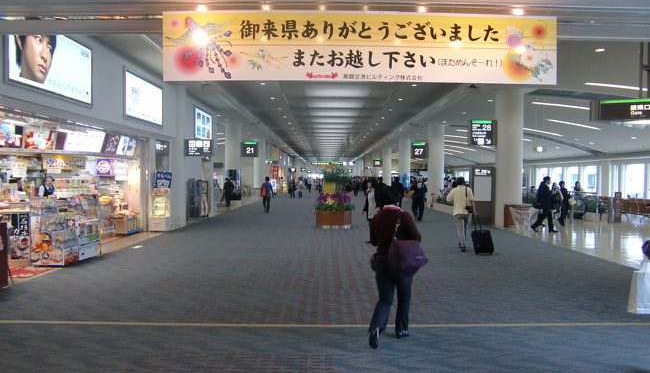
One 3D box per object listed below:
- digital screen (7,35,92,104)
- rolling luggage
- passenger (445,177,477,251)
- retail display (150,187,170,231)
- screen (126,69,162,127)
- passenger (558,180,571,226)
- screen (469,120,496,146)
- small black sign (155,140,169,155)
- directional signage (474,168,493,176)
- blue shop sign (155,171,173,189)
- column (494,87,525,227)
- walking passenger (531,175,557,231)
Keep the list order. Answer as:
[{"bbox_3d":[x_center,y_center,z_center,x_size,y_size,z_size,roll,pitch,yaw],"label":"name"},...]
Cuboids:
[{"bbox_3d":[-4.956,-2.268,9.644,0.120,1.200,2.950,0,1,0],"label":"digital screen"},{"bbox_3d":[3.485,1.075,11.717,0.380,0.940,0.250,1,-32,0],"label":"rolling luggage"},{"bbox_3d":[3.163,0.637,12.186,0.640,1.680,0.480,0,1,-4],"label":"passenger"},{"bbox_3d":[-5.002,0.683,15.939,0.520,1.330,0.520,0,1,0],"label":"retail display"},{"bbox_3d":[-4.923,-2.349,14.393,0.120,1.180,2.900,0,1,0],"label":"screen"},{"bbox_3d":[8.584,0.608,18.800,0.520,1.630,0.480,0,1,0],"label":"passenger"},{"bbox_3d":[5.241,-1.764,17.400,0.940,0.850,0.200,0,1,0],"label":"screen"},{"bbox_3d":[-5.200,-1.231,16.850,0.120,0.430,1.250,0,1,0],"label":"small black sign"},{"bbox_3d":[5.699,-0.529,18.900,0.650,0.290,0.150,0,1,0],"label":"directional signage"},{"bbox_3d":[-4.892,-0.182,15.950,0.530,0.540,0.060,0,1,-7],"label":"blue shop sign"},{"bbox_3d":[6.270,-0.983,17.709,0.930,4.780,0.930,0,1,0],"label":"column"},{"bbox_3d":[6.875,0.553,16.500,0.780,1.750,0.550,0,1,-3],"label":"walking passenger"}]

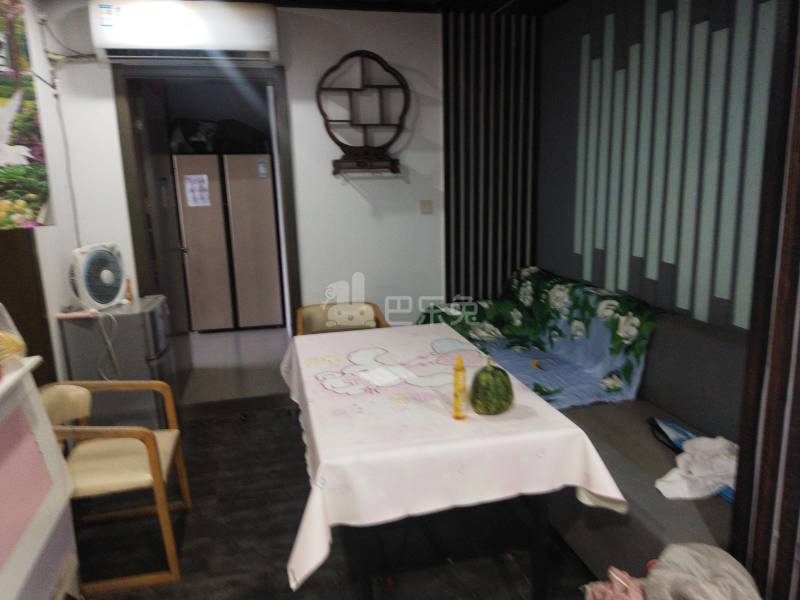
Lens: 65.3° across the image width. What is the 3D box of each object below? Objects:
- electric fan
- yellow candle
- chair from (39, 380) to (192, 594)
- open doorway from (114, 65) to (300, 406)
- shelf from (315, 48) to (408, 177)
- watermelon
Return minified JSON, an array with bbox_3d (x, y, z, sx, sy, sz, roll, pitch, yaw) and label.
[{"bbox_3d":[-1.724,-0.142,3.496,0.155,0.360,0.335,3,12,21],"label":"electric fan"},{"bbox_3d":[0.181,0.266,1.901,0.042,0.198,0.042,-1,11,0],"label":"yellow candle"},{"bbox_3d":[-1.169,0.668,2.518,0.548,0.745,0.566,-4,11,-12],"label":"chair"},{"bbox_3d":[-1.232,-0.404,4.224,1.055,2.215,0.200,-4,11,-12],"label":"open doorway"},{"bbox_3d":[-0.233,-1.231,4.143,0.628,0.793,0.120,-4,11,-12],"label":"shelf"},{"bbox_3d":[0.289,0.263,1.971,0.138,0.172,0.138,-1,11,0],"label":"watermelon"}]

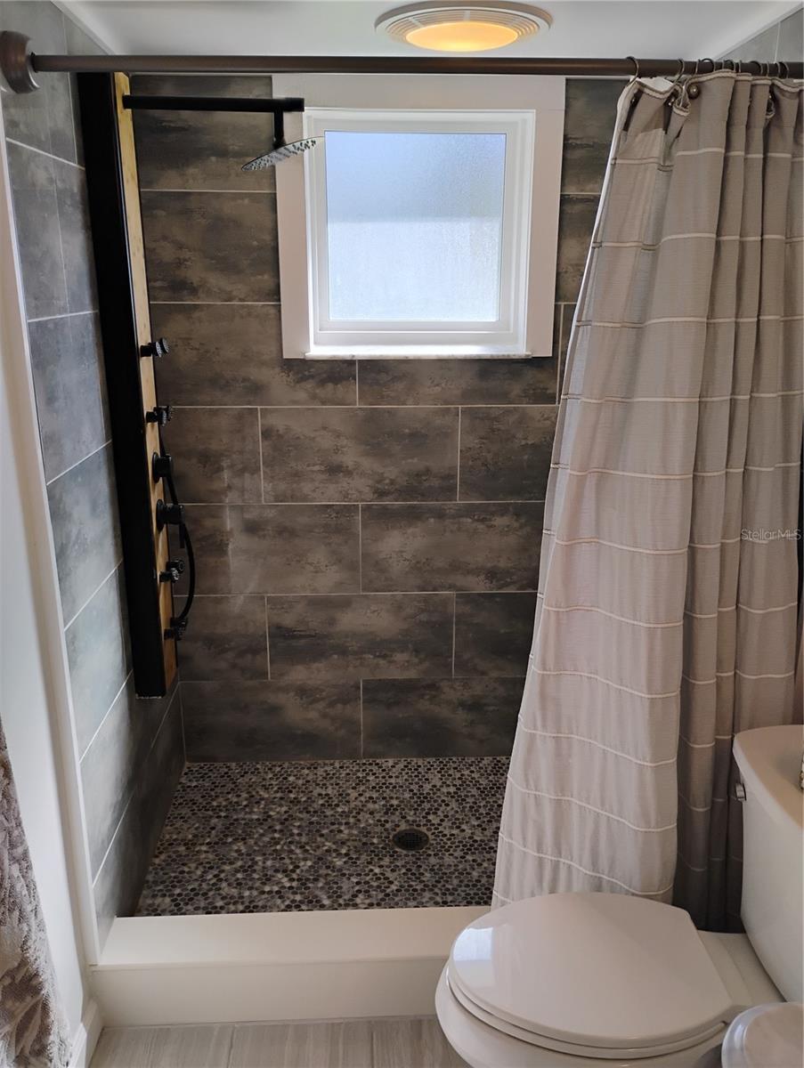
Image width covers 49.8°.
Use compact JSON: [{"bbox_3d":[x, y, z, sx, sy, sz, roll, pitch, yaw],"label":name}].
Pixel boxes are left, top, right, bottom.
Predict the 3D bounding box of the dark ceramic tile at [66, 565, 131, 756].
[{"bbox_3d":[-0.707,0.287,2.010,0.012,0.305,0.417,-1,17,-3],"label":"dark ceramic tile"}]

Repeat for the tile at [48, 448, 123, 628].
[{"bbox_3d":[-0.707,-0.019,1.955,0.012,0.305,0.490,-1,17,-3],"label":"tile"}]

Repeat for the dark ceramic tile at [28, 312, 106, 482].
[{"bbox_3d":[-0.703,-0.303,1.831,0.012,0.305,0.417,-1,17,-3],"label":"dark ceramic tile"}]

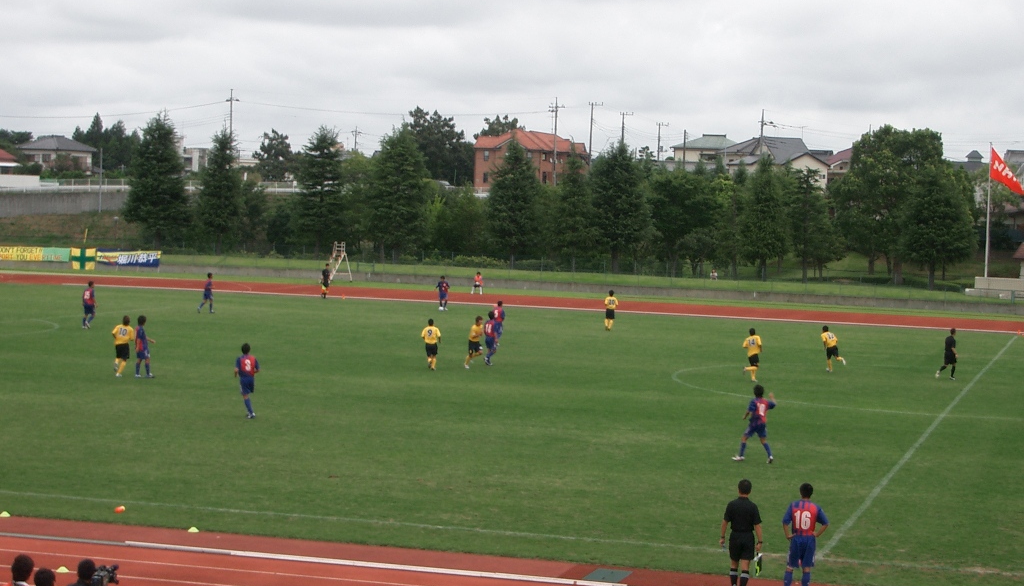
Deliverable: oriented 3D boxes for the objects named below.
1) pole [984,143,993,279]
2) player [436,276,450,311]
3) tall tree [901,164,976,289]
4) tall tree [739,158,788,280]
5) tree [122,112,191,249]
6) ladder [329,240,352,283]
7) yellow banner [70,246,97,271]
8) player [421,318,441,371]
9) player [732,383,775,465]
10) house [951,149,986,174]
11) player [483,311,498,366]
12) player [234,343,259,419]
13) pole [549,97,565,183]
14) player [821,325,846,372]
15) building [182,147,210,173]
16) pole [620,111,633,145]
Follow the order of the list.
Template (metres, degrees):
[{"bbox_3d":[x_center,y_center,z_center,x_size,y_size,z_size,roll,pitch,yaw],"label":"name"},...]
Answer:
[{"bbox_3d":[27.405,-4.691,126.000,0.150,7.828,0.150,2,3,0],"label":"pole"},{"bbox_3d":[-3.276,-0.009,103.915,0.600,1.682,0.420,2,3,-9],"label":"player"},{"bbox_3d":[26.078,-4.071,134.000,4.600,7.700,4.600,3,3,11],"label":"tall tree"},{"bbox_3d":[15.166,-4.492,132.000,3.200,7.500,3.200,3,3,15],"label":"tall tree"},{"bbox_3d":[-23.840,-7.521,147.000,4.600,9.334,4.600,2,3,-9],"label":"tree"},{"bbox_3d":[-10.273,-1.820,128.500,1.600,2.400,0.900,0,4,-45],"label":"ladder"},{"bbox_3d":[-25.827,-2.038,132.000,1.680,1.370,0.060,3,3,15],"label":"yellow banner"},{"bbox_3d":[-2.515,1.603,67.800,0.580,1.600,0.500,2,2,-1],"label":"player"},{"bbox_3d":[5.141,2.778,46.600,0.780,1.660,0.600,1,3,-26],"label":"player"},{"bbox_3d":[52.136,-11.935,250.000,9.500,8.600,8.000,3,3,9],"label":"house"},{"bbox_3d":[-0.696,1.474,70.900,0.520,1.680,0.580,4,3,30],"label":"player"},{"bbox_3d":[-6.259,2.090,51.700,0.600,1.750,0.550,2,3,-14],"label":"player"},{"bbox_3d":[4.981,-16.285,245.000,1.750,11.200,0.600,2,3,0],"label":"pole"},{"bbox_3d":[10.803,1.851,73.666,0.520,1.552,0.750,0,3,-34],"label":"player"},{"bbox_3d":[-37.185,-14.438,258.000,5.000,6.000,6.000,2,3,-6],"label":"building"},{"bbox_3d":[15.157,-17.838,287.731,1.800,11.752,0.500,3,3,15],"label":"pole"}]

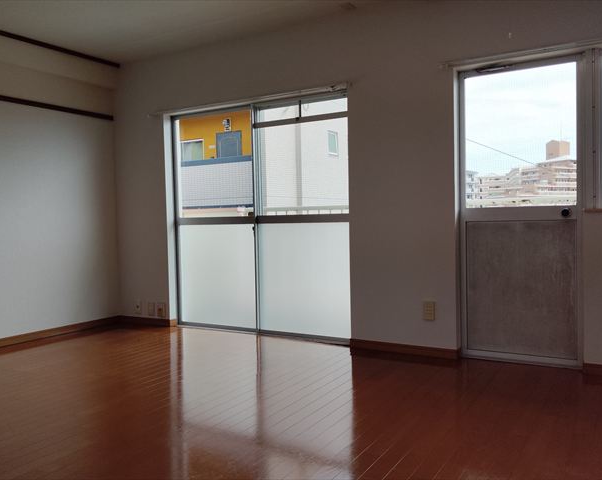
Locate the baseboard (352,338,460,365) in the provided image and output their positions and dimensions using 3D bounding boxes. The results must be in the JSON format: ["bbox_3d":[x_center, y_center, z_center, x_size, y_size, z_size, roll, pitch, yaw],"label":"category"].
[{"bbox_3d":[0.673,0.723,3.560,0.739,0.064,0.020,0,3,30],"label":"baseboard"}]

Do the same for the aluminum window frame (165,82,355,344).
[{"bbox_3d":[-0.346,-0.152,4.257,1.711,1.792,0.085,0,3,30],"label":"aluminum window frame"}]

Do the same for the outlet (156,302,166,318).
[{"bbox_3d":[-1.218,0.617,4.662,0.078,0.120,0.013,0,3,30],"label":"outlet"}]

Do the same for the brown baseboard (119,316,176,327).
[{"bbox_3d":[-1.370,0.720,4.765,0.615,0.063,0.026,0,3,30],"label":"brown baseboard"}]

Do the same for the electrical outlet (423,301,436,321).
[{"bbox_3d":[0.827,0.462,3.454,0.073,0.120,0.013,0,3,30],"label":"electrical outlet"}]

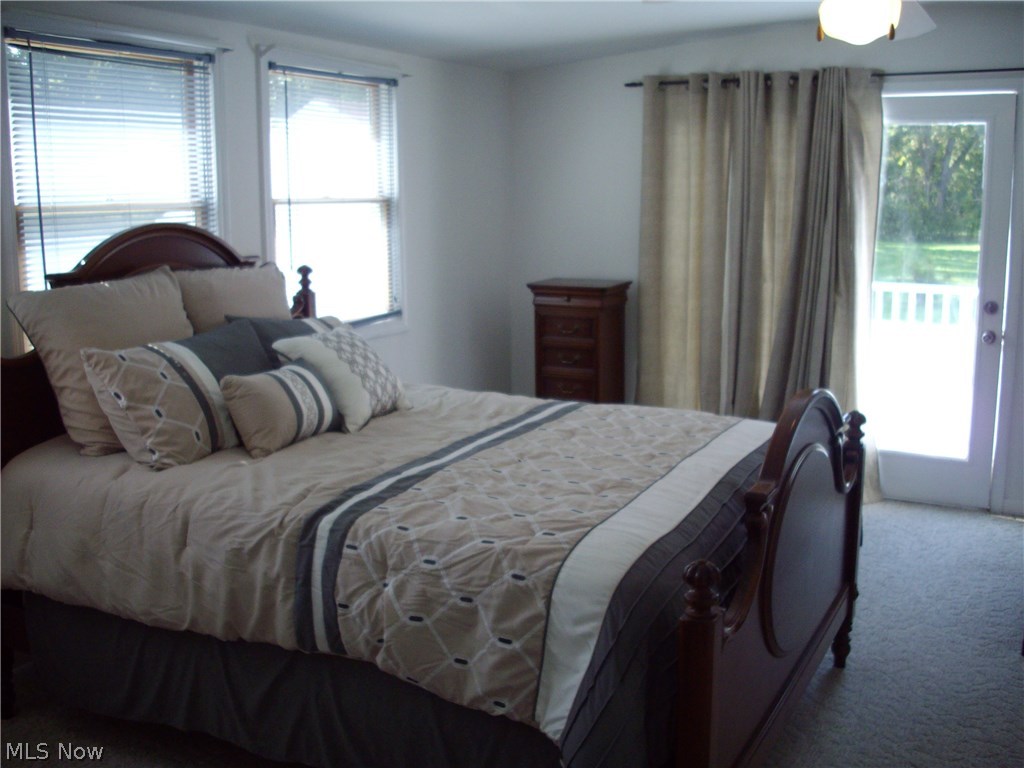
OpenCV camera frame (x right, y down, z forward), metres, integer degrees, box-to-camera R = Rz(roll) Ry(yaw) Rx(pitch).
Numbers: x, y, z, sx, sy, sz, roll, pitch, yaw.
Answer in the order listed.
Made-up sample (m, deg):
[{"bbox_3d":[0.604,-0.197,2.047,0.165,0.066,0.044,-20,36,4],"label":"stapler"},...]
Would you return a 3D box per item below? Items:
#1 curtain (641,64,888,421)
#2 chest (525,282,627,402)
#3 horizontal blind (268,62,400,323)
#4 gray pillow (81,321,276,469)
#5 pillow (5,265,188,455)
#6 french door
[{"bbox_3d":[1.252,-0.519,5.753,1.220,2.170,0.170,5,12,27],"label":"curtain"},{"bbox_3d":[0.374,-0.028,6.149,0.480,1.070,0.430,5,12,27],"label":"chest"},{"bbox_3d":[-0.786,-0.831,4.990,0.100,1.140,0.920,5,12,27],"label":"horizontal blind"},{"bbox_3d":[-0.994,0.008,3.474,0.180,0.450,0.700,-37,-8,28],"label":"gray pillow"},{"bbox_3d":[-1.231,-0.072,3.503,0.200,0.530,0.640,-13,3,29],"label":"pillow"},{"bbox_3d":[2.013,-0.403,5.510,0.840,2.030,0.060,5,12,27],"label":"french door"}]

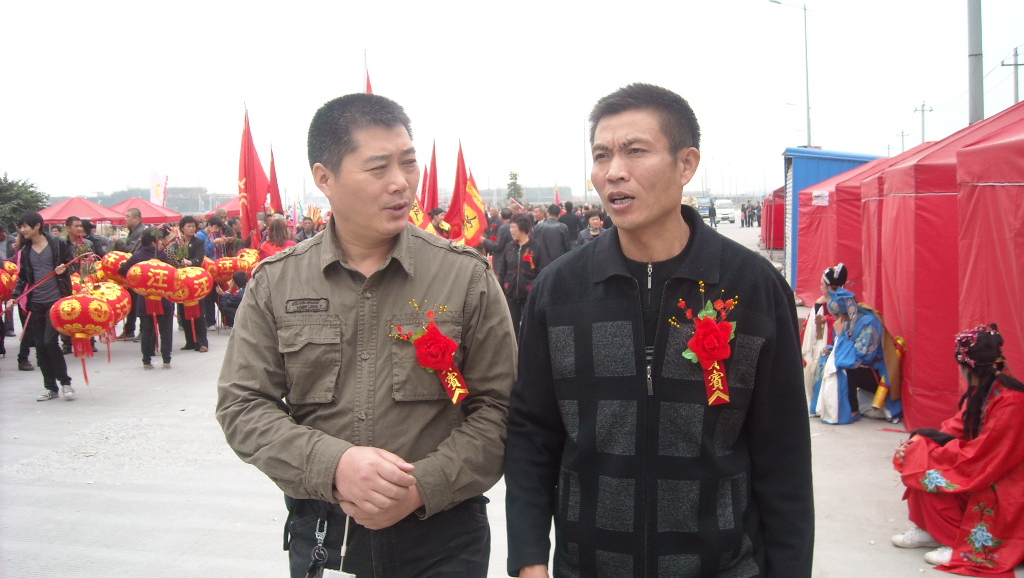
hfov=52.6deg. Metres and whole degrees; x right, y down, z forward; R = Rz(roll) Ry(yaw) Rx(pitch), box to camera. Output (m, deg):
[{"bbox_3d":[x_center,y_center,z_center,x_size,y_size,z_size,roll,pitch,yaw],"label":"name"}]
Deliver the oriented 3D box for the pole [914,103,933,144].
[{"bbox_3d":[40.736,-13.016,102.399,1.600,10.750,0.300,-1,4,17],"label":"pole"}]

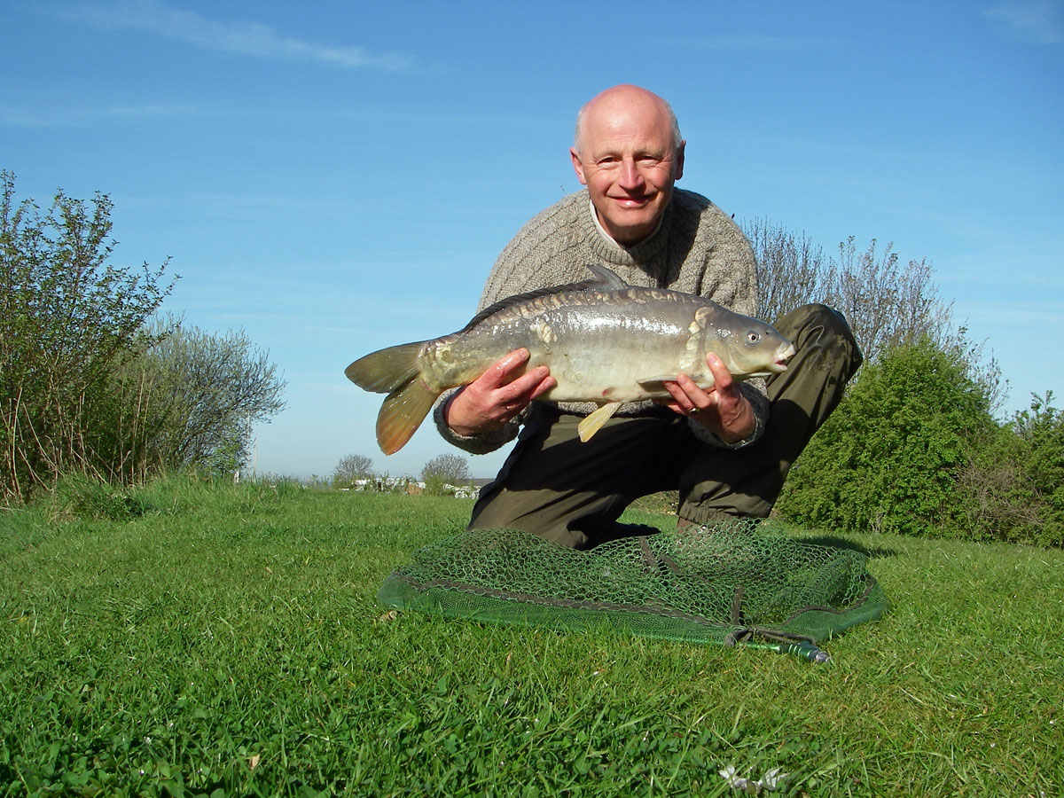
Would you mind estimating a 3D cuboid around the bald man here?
[{"bbox_3d":[0.205,-0.139,1.995,0.700,0.800,0.840,0,-4,5],"label":"bald man"}]

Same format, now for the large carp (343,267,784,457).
[{"bbox_3d":[0.054,-0.057,1.660,0.640,0.260,0.130,-2,-4,2],"label":"large carp"}]

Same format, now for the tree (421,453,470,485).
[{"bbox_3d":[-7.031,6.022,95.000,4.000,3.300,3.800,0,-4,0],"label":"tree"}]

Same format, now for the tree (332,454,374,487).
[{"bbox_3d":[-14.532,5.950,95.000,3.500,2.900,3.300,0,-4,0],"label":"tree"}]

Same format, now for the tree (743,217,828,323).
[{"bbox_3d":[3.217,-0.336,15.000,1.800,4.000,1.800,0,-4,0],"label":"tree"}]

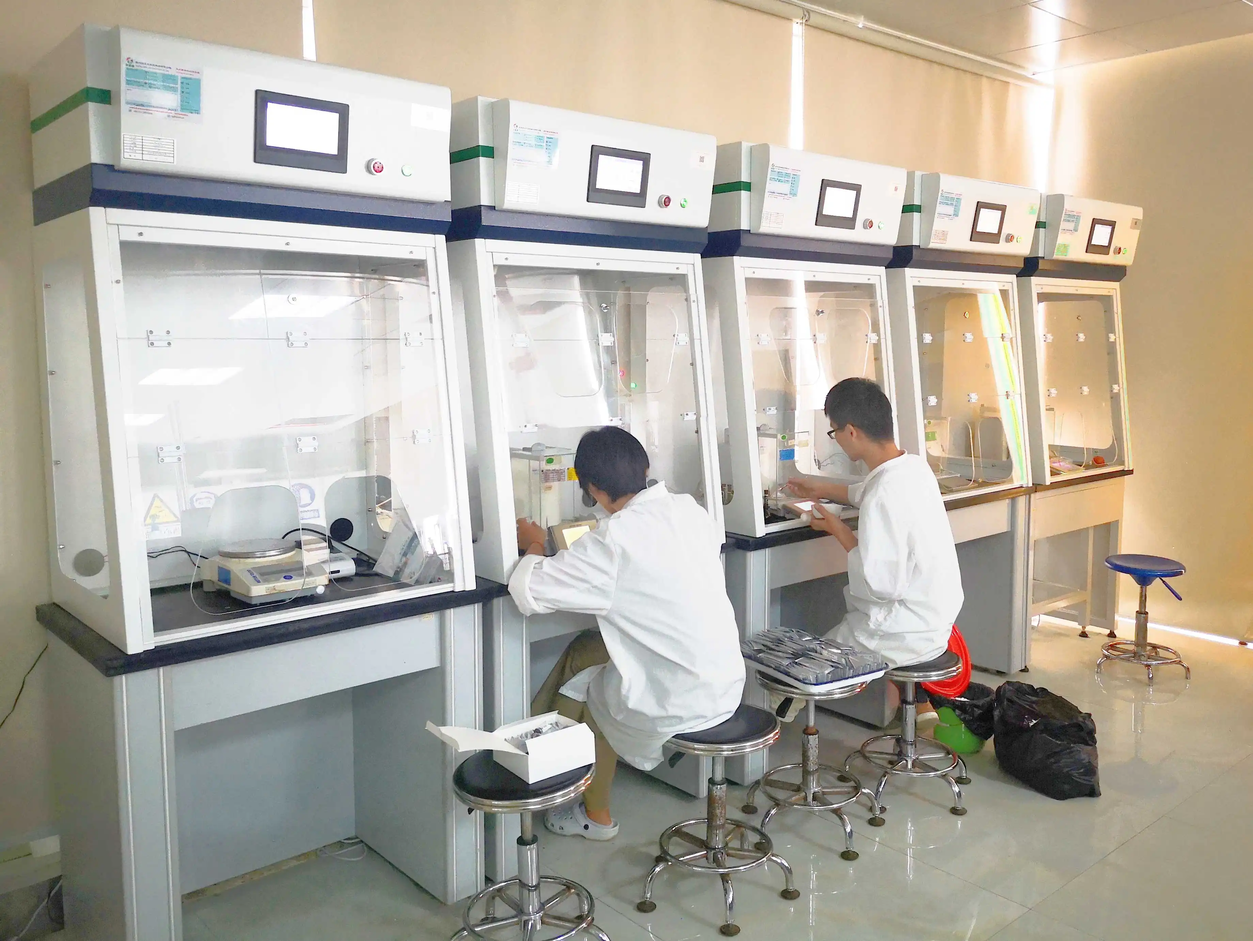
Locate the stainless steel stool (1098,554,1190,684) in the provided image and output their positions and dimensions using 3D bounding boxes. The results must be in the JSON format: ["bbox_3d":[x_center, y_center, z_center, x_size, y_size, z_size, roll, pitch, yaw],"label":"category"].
[{"bbox_3d":[2.268,0.638,4.306,0.410,0.490,0.410,-7,10,-42],"label":"stainless steel stool"}]

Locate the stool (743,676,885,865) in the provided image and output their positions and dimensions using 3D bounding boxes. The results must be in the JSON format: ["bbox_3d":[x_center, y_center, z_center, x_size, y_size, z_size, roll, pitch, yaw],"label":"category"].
[{"bbox_3d":[0.546,0.818,2.871,0.412,0.479,0.412,0,7,0],"label":"stool"}]

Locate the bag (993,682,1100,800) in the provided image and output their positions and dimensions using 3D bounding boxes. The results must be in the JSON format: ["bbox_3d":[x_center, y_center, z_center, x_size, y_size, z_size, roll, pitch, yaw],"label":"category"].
[{"bbox_3d":[1.363,0.876,3.199,0.236,0.271,0.412,-1,7,-5],"label":"bag"}]

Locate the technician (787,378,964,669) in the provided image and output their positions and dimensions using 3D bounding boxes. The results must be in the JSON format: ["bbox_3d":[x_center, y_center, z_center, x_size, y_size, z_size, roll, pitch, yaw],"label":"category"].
[{"bbox_3d":[0.830,0.371,3.125,0.680,1.320,0.580,7,10,41],"label":"technician"}]

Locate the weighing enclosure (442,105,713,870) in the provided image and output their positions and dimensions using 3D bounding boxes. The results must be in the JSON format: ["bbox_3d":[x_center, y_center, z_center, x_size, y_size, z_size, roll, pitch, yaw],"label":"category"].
[{"bbox_3d":[-0.191,0.029,2.963,0.897,2.028,0.614,-7,10,-40],"label":"weighing enclosure"}]

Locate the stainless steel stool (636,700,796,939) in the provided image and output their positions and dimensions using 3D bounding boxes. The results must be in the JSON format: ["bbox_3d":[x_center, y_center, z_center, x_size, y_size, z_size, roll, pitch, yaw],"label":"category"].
[{"bbox_3d":[0.232,0.872,2.542,0.412,0.460,0.412,0,7,0],"label":"stainless steel stool"}]

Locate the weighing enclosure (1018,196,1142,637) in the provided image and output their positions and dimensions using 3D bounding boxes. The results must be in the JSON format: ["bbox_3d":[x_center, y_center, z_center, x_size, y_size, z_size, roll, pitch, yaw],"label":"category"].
[{"bbox_3d":[1.901,-0.185,4.620,0.920,2.040,0.620,-7,10,-42],"label":"weighing enclosure"}]

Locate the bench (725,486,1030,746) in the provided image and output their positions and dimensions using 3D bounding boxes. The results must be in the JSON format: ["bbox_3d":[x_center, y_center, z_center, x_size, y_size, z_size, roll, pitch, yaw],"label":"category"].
[{"bbox_3d":[0.876,0.518,3.880,1.794,0.811,0.614,-7,10,-40],"label":"bench"}]

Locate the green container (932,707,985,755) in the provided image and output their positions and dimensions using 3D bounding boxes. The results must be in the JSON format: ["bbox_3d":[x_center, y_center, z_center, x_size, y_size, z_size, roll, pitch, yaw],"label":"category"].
[{"bbox_3d":[1.194,0.884,3.483,0.220,0.215,0.220,-7,10,-42],"label":"green container"}]

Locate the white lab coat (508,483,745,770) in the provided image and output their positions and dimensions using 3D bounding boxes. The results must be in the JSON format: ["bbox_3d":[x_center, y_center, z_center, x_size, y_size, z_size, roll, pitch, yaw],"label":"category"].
[{"bbox_3d":[0.068,0.358,2.438,0.560,0.670,0.500,-7,10,-44],"label":"white lab coat"}]

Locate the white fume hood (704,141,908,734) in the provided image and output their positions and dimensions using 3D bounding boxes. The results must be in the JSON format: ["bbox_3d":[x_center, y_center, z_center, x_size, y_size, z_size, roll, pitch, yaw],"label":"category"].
[{"bbox_3d":[0.555,-0.054,3.599,0.850,2.067,0.600,-6,9,-40],"label":"white fume hood"}]

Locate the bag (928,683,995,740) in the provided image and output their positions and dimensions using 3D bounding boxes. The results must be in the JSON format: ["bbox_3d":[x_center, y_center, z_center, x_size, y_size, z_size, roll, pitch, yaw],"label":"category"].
[{"bbox_3d":[1.202,0.874,3.488,0.245,0.200,0.245,-7,10,-42],"label":"bag"}]

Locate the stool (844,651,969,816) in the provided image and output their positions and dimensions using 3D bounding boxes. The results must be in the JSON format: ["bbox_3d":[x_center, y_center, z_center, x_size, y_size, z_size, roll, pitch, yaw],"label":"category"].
[{"bbox_3d":[0.915,0.819,3.148,0.430,0.426,0.430,0,7,0],"label":"stool"}]

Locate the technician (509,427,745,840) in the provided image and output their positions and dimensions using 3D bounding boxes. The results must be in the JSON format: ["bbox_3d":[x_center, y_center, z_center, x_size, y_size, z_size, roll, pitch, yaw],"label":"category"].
[{"bbox_3d":[0.019,0.495,2.546,0.600,1.220,0.700,-7,10,-44],"label":"technician"}]

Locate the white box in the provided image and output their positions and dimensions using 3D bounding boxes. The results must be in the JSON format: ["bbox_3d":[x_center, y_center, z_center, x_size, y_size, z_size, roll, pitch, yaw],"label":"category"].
[{"bbox_3d":[-0.260,0.615,2.195,0.348,0.131,0.167,-7,10,-40],"label":"white box"}]

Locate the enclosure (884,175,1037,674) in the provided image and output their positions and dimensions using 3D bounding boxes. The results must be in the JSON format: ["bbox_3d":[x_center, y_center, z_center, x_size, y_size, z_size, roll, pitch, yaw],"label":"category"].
[{"bbox_3d":[1.221,-0.124,4.081,0.897,2.028,0.614,-7,10,-40],"label":"enclosure"}]

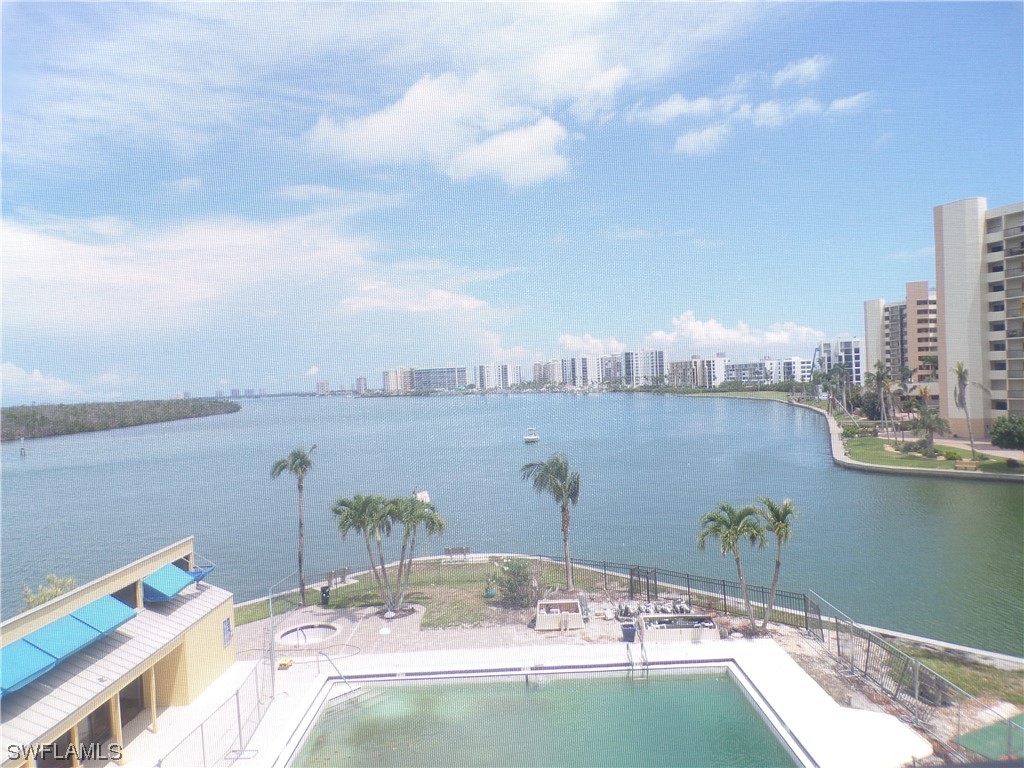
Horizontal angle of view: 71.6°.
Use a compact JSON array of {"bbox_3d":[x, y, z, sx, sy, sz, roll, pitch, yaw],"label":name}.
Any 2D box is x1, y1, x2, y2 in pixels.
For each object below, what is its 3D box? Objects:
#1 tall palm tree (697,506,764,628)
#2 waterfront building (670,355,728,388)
[{"bbox_3d":[8.838,7.354,28.589,2.600,5.100,2.500,-2,0,0],"label":"tall palm tree"},{"bbox_3d":[153.517,-8.913,585.006,45.000,28.000,18.000,-2,0,45],"label":"waterfront building"}]

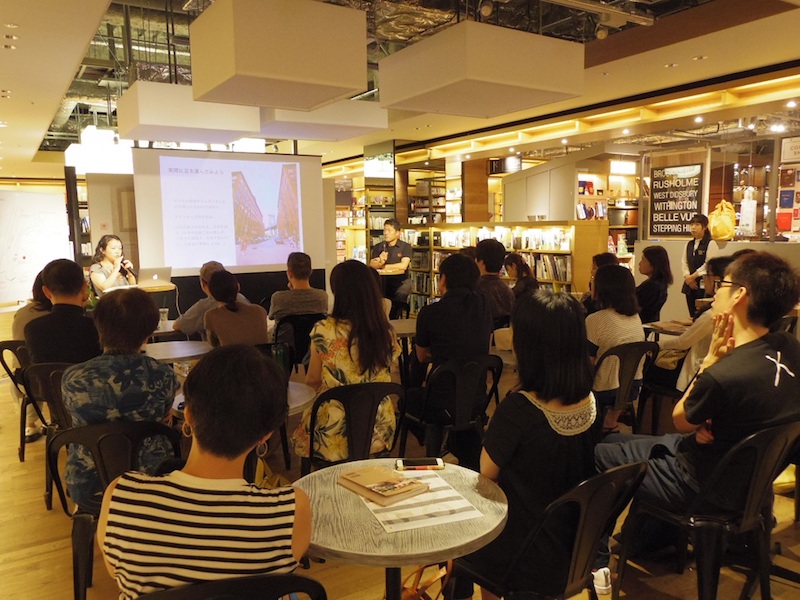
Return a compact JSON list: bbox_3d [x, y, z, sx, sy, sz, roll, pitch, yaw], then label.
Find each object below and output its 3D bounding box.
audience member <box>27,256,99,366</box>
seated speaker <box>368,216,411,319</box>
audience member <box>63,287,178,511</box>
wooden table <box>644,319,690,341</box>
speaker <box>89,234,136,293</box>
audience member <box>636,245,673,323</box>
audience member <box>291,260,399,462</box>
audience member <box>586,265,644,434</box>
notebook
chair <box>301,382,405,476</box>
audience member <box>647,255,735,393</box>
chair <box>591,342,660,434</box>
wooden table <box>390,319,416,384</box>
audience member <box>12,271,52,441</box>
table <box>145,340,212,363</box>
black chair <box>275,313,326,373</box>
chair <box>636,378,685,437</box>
[{"bbox_3d":[-1.821,0.418,3.618,0.480,1.300,0.800,-2,7,-13],"label":"audience member"},{"bbox_3d":[-0.090,-0.188,6.400,0.500,1.300,0.620,3,8,28],"label":"seated speaker"},{"bbox_3d":[-1.077,0.556,2.544,0.480,1.250,0.780,-2,7,-10],"label":"audience member"},{"bbox_3d":[2.140,0.565,4.670,0.620,0.730,0.620,-1,7,0],"label":"wooden table"},{"bbox_3d":[-2.630,0.005,5.700,0.580,1.200,0.460,5,9,42],"label":"speaker"},{"bbox_3d":[1.970,0.219,5.200,0.720,1.300,0.460,3,8,32],"label":"audience member"},{"bbox_3d":[-0.298,0.459,3.072,0.480,1.300,0.780,-3,7,-17],"label":"audience member"},{"bbox_3d":[1.130,0.427,3.660,0.460,1.270,0.750,-4,7,-28],"label":"audience member"},{"bbox_3d":[-2.278,-0.232,5.698,0.290,0.200,0.320,6,9,45],"label":"notebook"},{"bbox_3d":[-0.248,0.729,2.906,0.430,0.800,0.500,-3,7,-17],"label":"chair"},{"bbox_3d":[1.800,0.381,3.920,0.780,1.280,0.480,3,8,30],"label":"audience member"},{"bbox_3d":[1.140,0.642,3.630,0.440,0.850,0.500,-4,7,-28],"label":"chair"},{"bbox_3d":[0.038,0.563,4.641,0.640,0.730,0.640,-1,6,0],"label":"wooden table"},{"bbox_3d":[-2.336,0.397,4.223,0.460,1.220,0.800,-2,7,-13],"label":"audience member"},{"bbox_3d":[-1.520,0.694,4.080,0.620,0.730,0.620,-1,7,0],"label":"table"},{"bbox_3d":[-0.817,0.485,5.120,0.430,0.800,0.500,-3,7,-15],"label":"black chair"},{"bbox_3d":[1.831,0.597,3.816,0.430,0.800,0.500,-5,7,-30],"label":"chair"}]

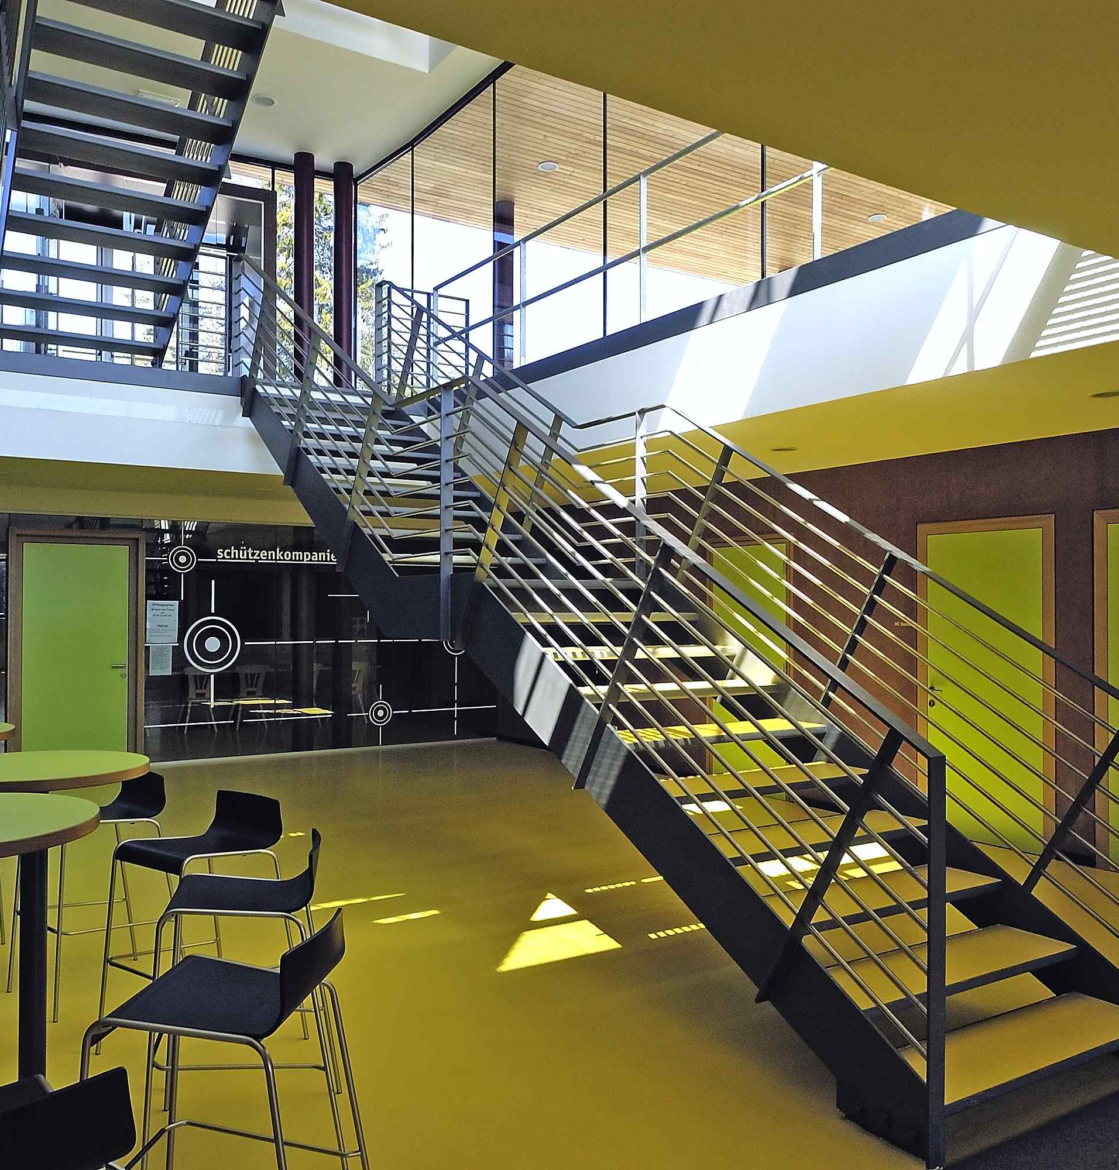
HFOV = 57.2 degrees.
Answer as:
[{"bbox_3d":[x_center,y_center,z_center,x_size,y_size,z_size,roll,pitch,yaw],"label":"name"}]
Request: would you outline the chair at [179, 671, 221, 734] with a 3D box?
[{"bbox_3d":[-4.429,1.395,12.600,0.450,0.810,0.480,0,-1,-31],"label":"chair"}]

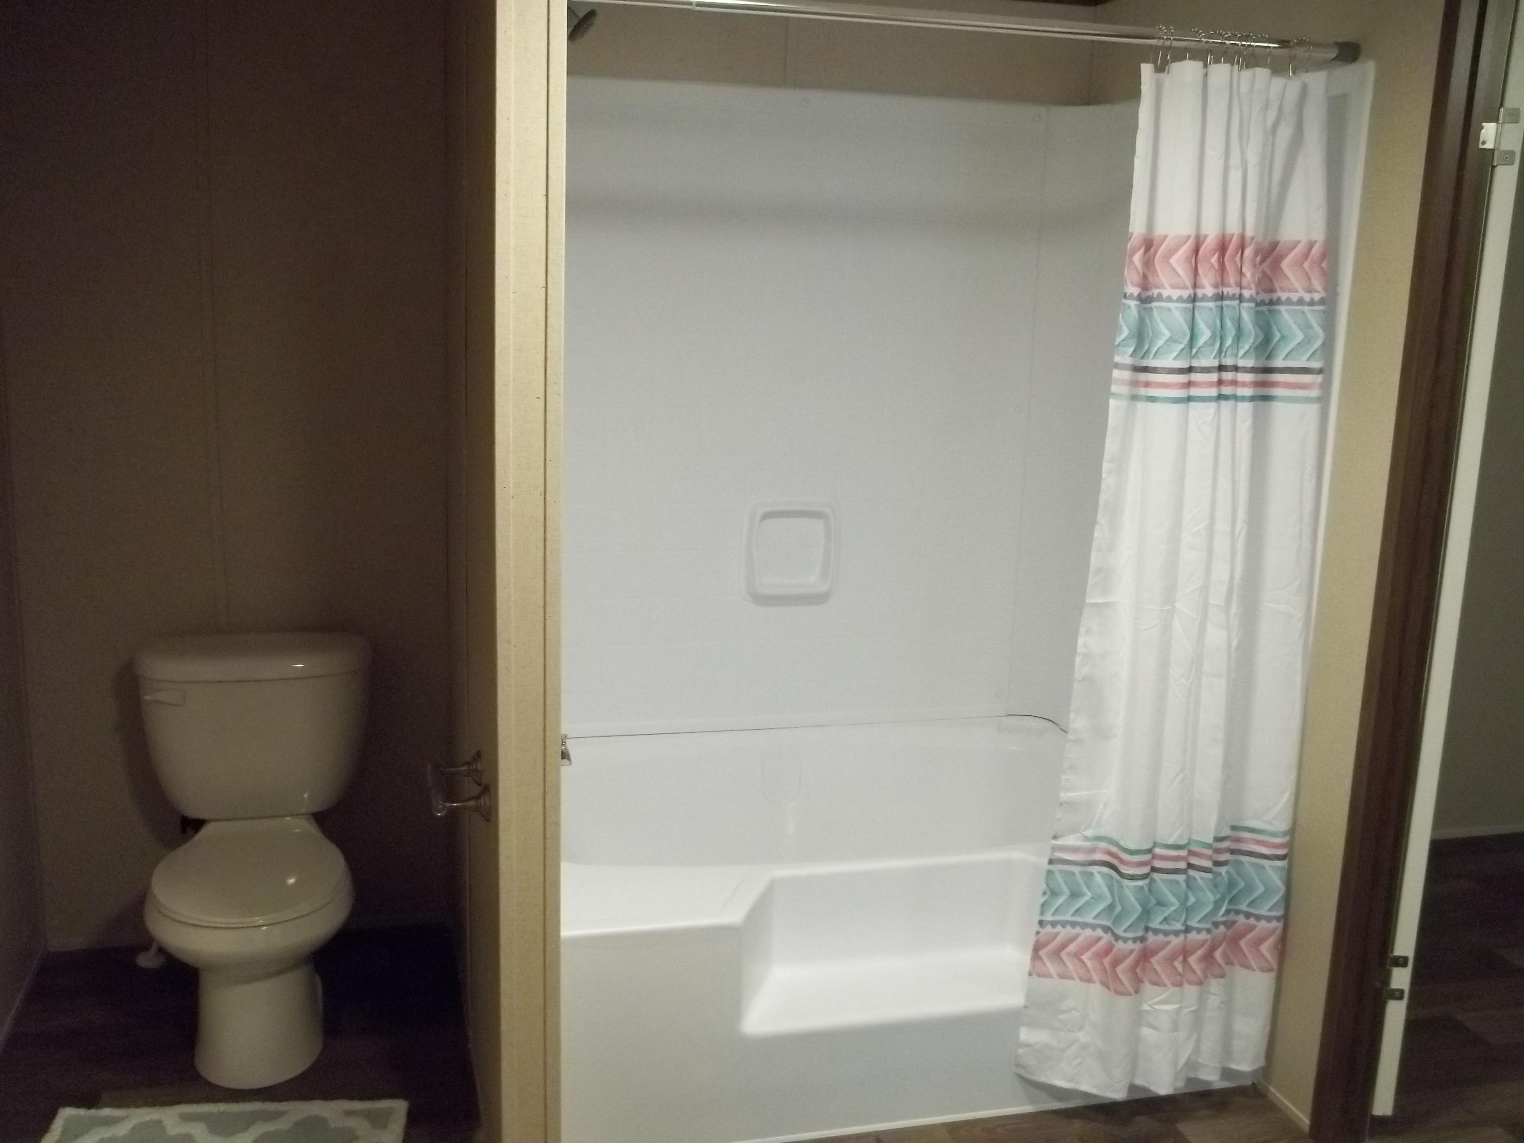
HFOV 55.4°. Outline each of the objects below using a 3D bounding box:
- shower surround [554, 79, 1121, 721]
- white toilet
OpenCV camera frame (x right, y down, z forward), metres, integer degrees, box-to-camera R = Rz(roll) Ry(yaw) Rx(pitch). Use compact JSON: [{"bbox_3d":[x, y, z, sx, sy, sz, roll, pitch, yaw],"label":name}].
[{"bbox_3d":[0.199,-0.244,2.884,1.377,1.479,1.025,-1,12,-15],"label":"shower surround"},{"bbox_3d":[-0.996,0.554,2.848,0.458,0.725,0.735,-1,12,-15],"label":"white toilet"}]

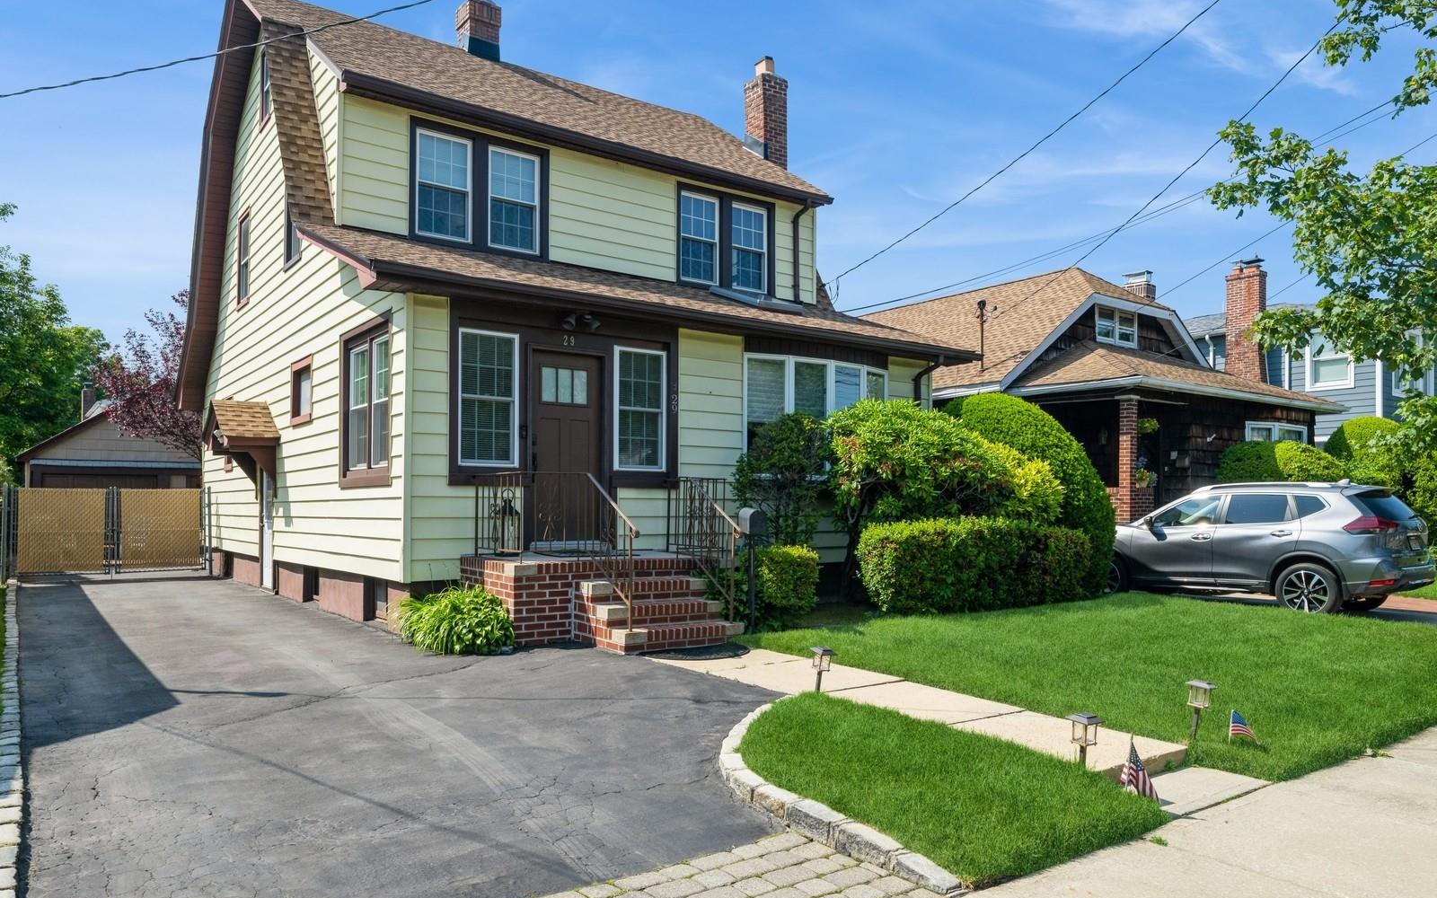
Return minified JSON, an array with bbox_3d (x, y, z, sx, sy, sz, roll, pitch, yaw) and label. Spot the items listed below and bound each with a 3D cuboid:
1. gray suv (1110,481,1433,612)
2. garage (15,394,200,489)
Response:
[{"bbox_3d":[7.355,1.349,13.903,1.860,1.740,4.690,3,-3,-41],"label":"gray suv"},{"bbox_3d":[-17.000,0.700,28.700,6.600,4.700,6.200,3,-4,-37],"label":"garage"}]

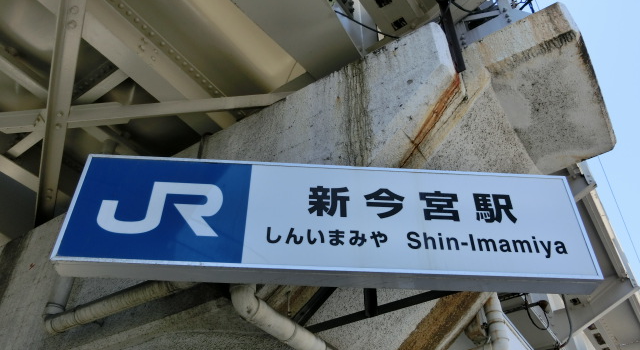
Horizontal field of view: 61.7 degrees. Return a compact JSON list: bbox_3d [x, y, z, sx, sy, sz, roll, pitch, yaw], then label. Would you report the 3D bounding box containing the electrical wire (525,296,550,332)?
[{"bbox_3d":[2.332,1.491,5.750,0.270,0.370,0.070,-30,-48,31],"label":"electrical wire"}]

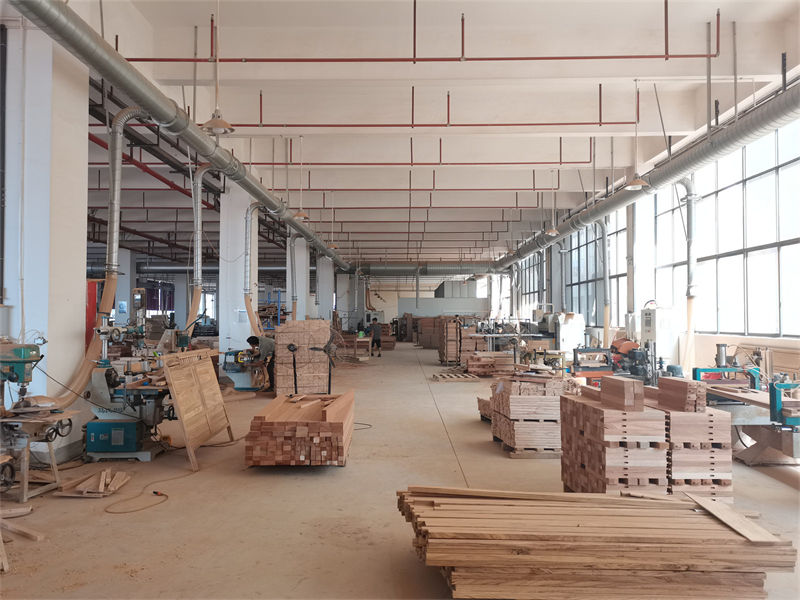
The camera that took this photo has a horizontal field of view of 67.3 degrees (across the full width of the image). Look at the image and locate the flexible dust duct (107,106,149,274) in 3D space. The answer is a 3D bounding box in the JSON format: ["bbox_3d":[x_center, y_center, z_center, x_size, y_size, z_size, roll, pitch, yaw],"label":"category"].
[{"bbox_3d":[-3.759,-1.508,8.321,0.520,2.330,0.240,0,-2,0],"label":"flexible dust duct"}]

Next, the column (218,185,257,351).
[{"bbox_3d":[-4.260,-0.483,16.045,0.800,5.320,0.800,0,-2,0],"label":"column"}]

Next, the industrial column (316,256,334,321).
[{"bbox_3d":[-4.171,0.079,33.836,0.800,5.320,0.800,0,-2,0],"label":"industrial column"}]

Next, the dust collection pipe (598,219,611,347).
[{"bbox_3d":[5.937,-0.481,17.394,0.330,3.770,0.180,0,-2,0],"label":"dust collection pipe"}]

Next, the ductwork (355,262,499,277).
[{"bbox_3d":[1.630,-1.891,36.070,8.700,0.780,0.780,0,-2,0],"label":"ductwork"}]

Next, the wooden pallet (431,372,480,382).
[{"bbox_3d":[1.511,2.119,16.234,1.120,0.130,1.050,0,-2,-7],"label":"wooden pallet"}]

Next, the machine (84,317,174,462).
[{"bbox_3d":[-3.213,1.063,7.346,0.980,1.680,0.750,0,-2,0],"label":"machine"}]

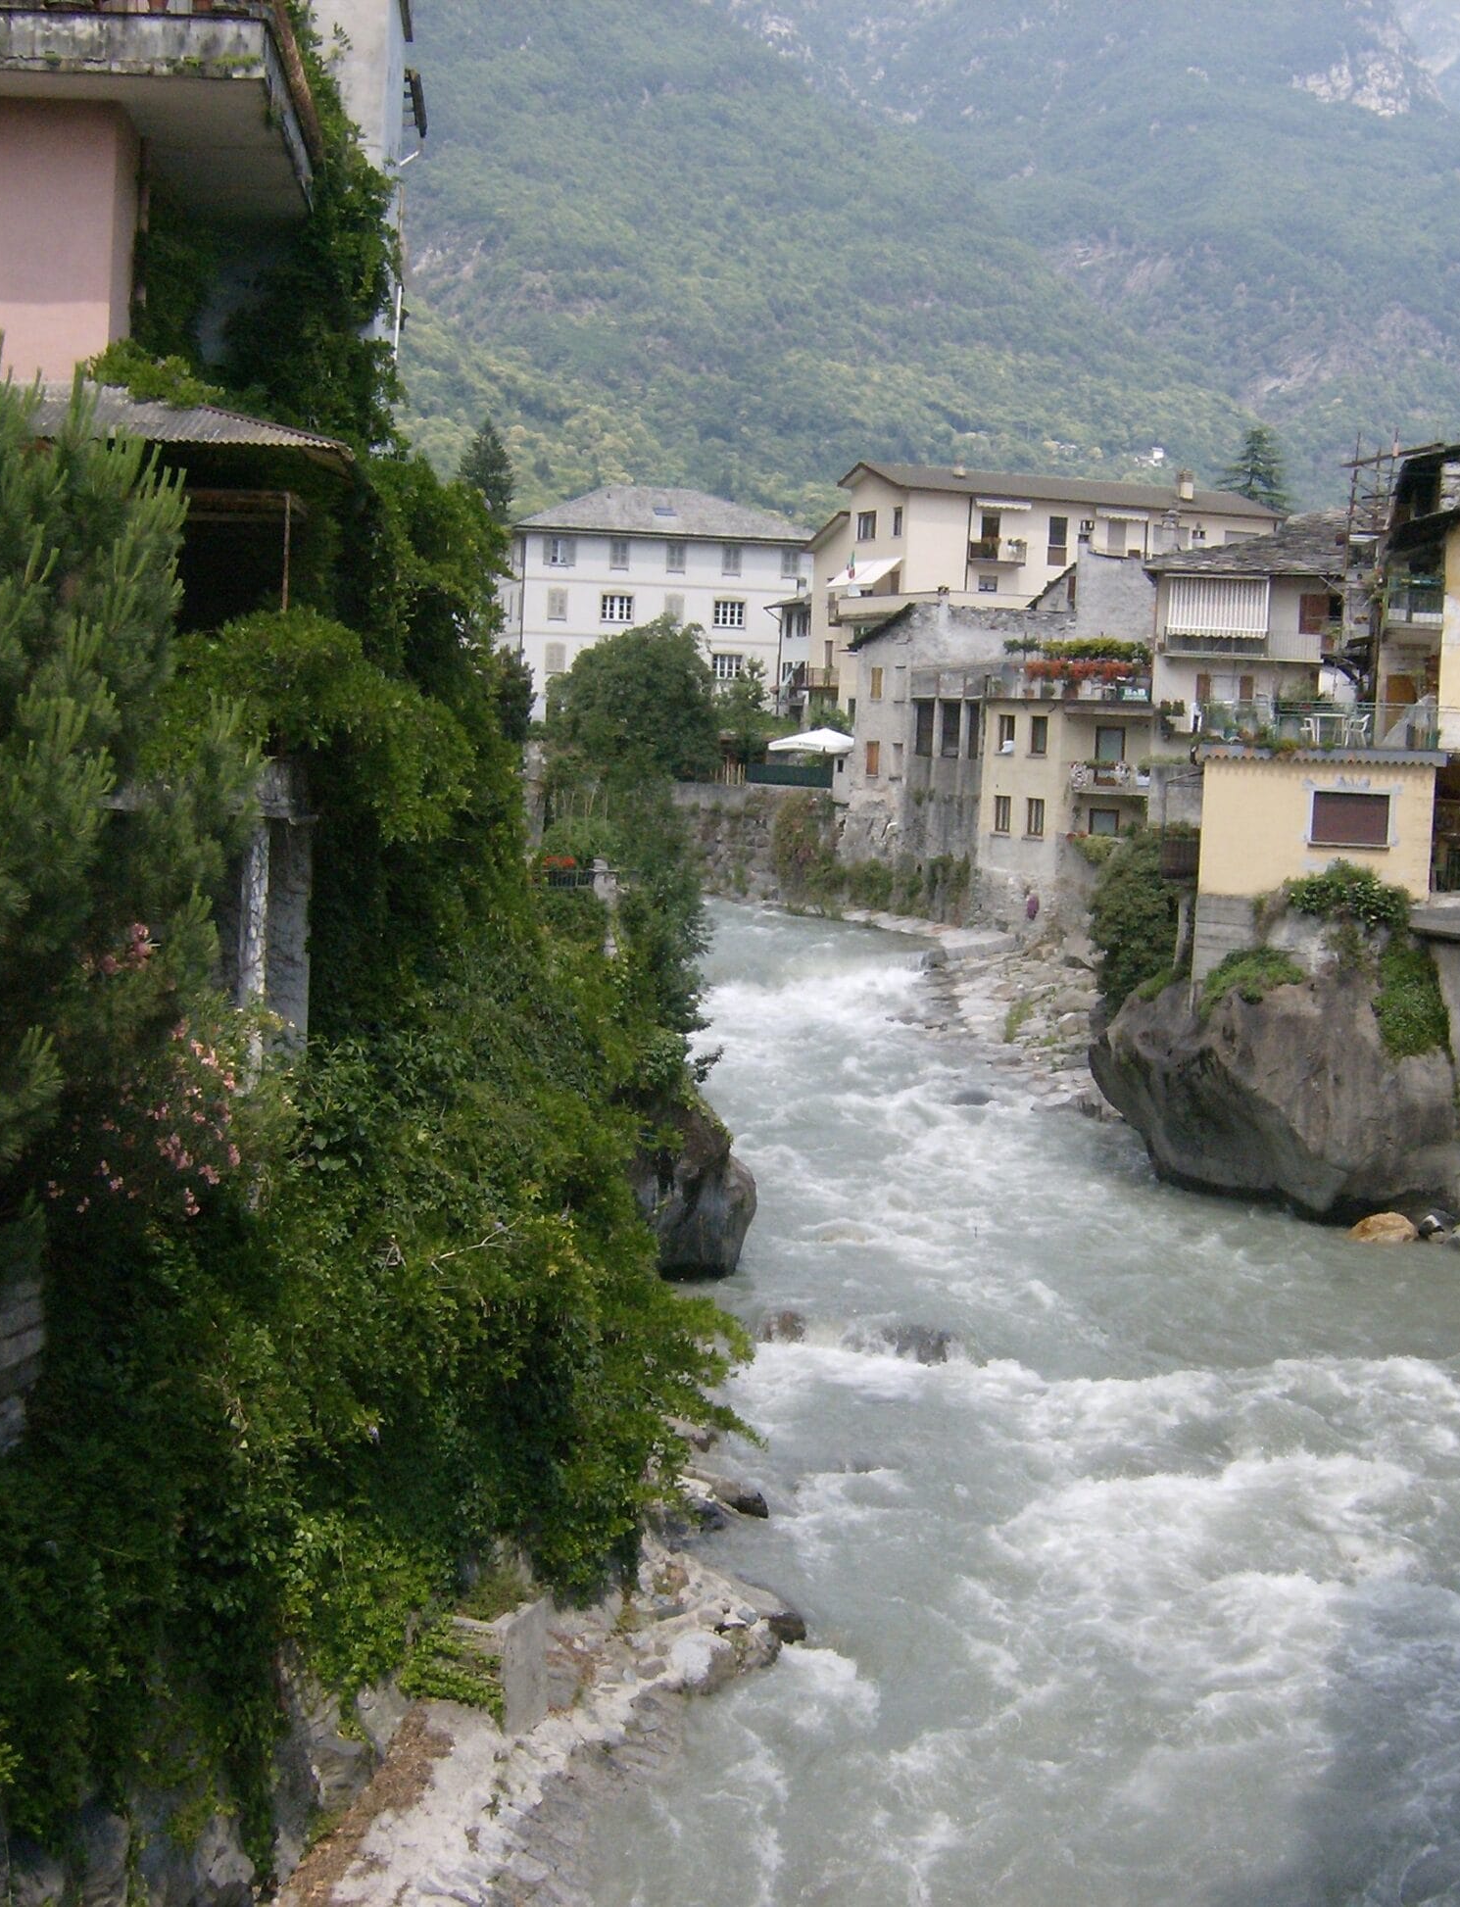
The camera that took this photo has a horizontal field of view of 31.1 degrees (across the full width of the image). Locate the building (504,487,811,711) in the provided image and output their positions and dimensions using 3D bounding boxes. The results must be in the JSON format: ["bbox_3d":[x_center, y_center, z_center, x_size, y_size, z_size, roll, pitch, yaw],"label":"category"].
[{"bbox_3d":[-4.443,-22.066,165.750,19.800,14.700,13.500,1,5,-14],"label":"building"}]

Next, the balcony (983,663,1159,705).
[{"bbox_3d":[12.447,-9.760,95.979,6.300,1.400,2.500,3,5,10],"label":"balcony"}]

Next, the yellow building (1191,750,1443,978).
[{"bbox_3d":[13.656,-2.098,61.001,5.400,5.000,6.000,3,5,11],"label":"yellow building"}]

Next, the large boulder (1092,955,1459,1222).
[{"bbox_3d":[12.222,2.908,58.925,7.500,5.500,6.500,3,5,12],"label":"large boulder"}]

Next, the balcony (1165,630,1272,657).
[{"bbox_3d":[14.999,-9.562,80.431,3.200,1.000,1.100,2,5,3],"label":"balcony"}]

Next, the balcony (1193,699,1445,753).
[{"bbox_3d":[13.507,-5.188,60.335,5.500,1.100,5.000,3,5,11],"label":"balcony"}]

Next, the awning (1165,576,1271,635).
[{"bbox_3d":[14.982,-10.633,80.339,3.000,1.800,1.000,2,5,3],"label":"awning"}]

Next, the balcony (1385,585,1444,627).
[{"bbox_3d":[18.027,-9.055,68.421,2.000,1.100,1.100,3,5,5],"label":"balcony"}]

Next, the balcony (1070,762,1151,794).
[{"bbox_3d":[13.848,-6.410,95.258,2.900,1.100,1.100,2,5,3],"label":"balcony"}]

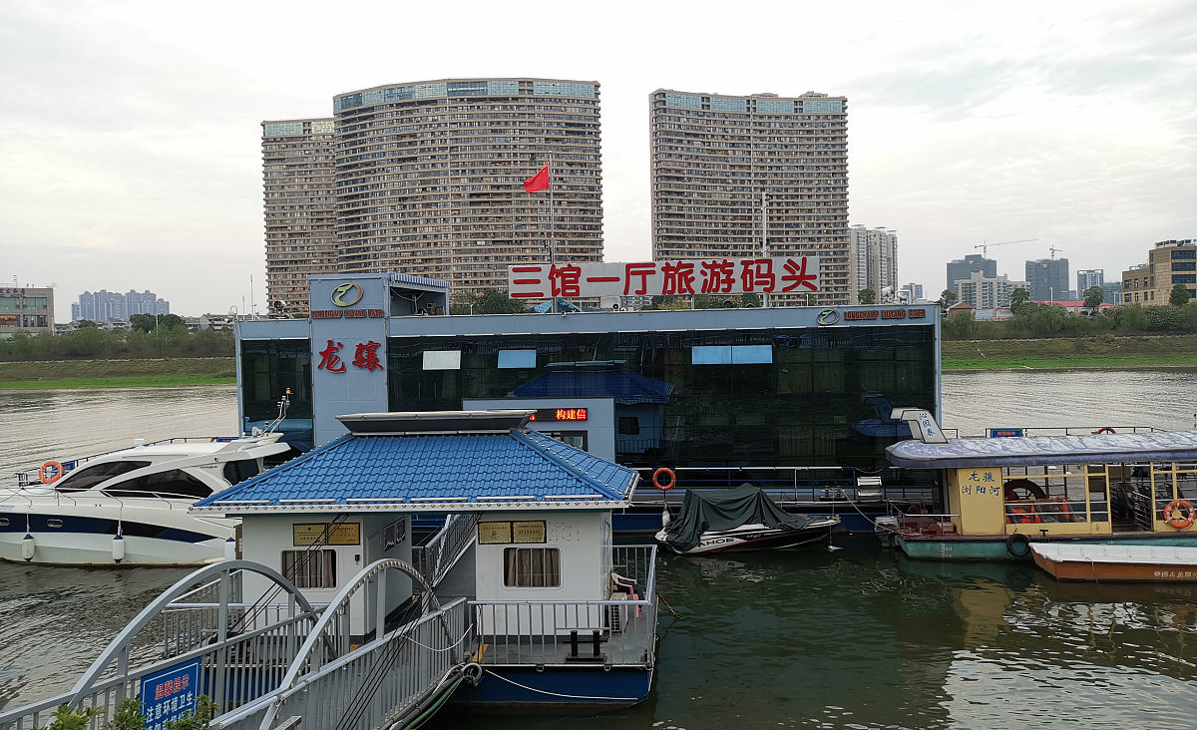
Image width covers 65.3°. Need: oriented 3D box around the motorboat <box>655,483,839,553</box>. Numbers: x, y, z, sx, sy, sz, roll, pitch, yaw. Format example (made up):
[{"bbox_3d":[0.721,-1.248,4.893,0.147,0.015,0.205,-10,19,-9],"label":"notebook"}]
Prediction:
[{"bbox_3d":[4.500,4.511,27.195,5.200,1.850,2.100,-1,2,-8],"label":"motorboat"}]

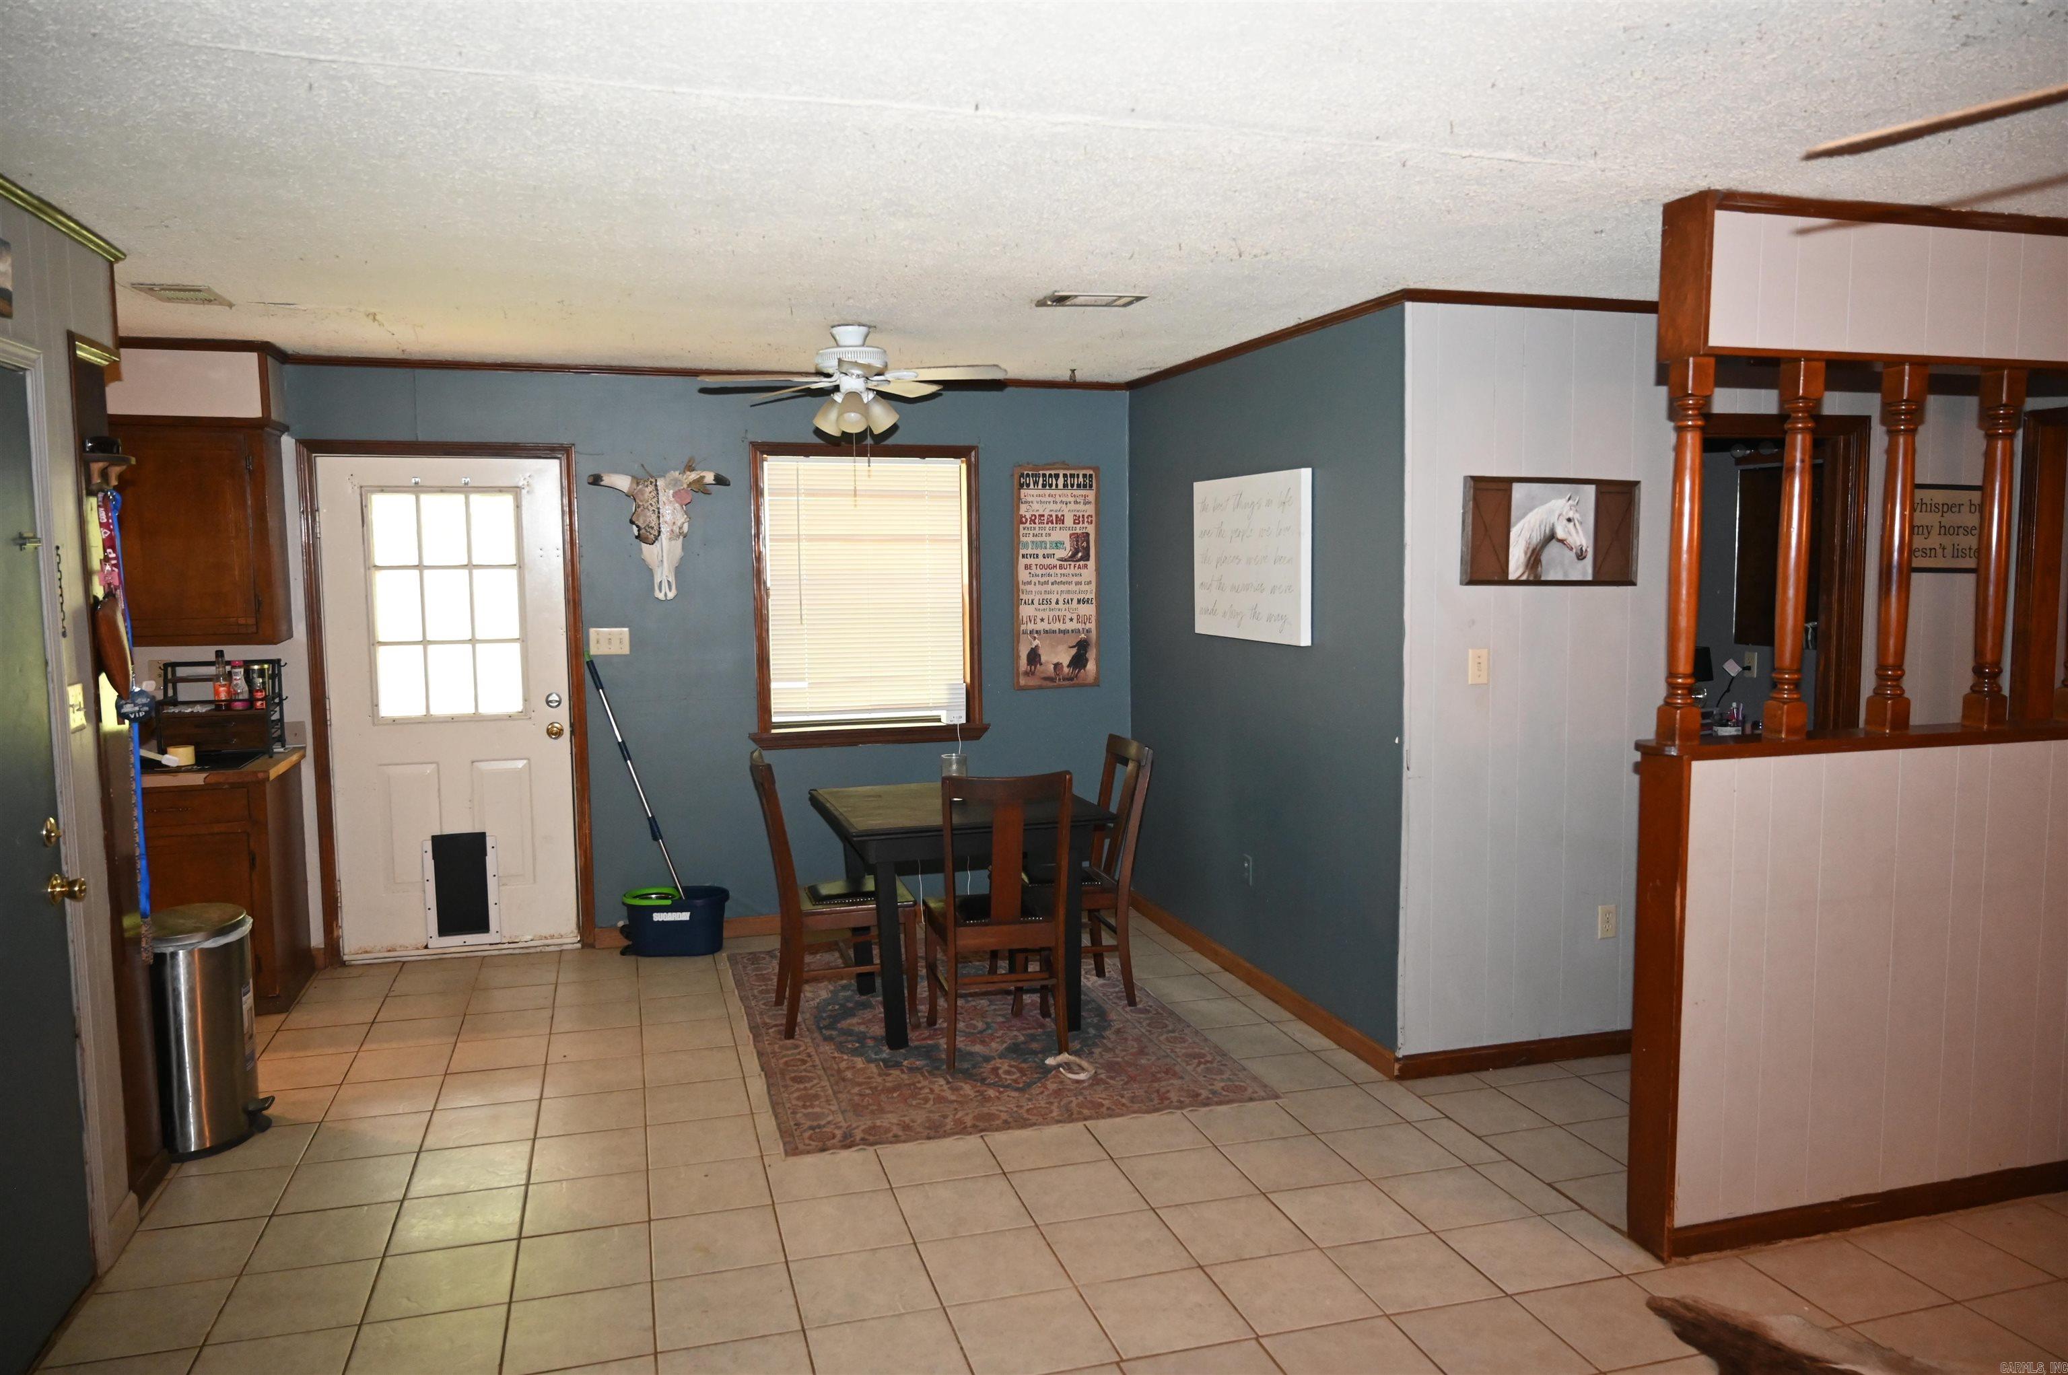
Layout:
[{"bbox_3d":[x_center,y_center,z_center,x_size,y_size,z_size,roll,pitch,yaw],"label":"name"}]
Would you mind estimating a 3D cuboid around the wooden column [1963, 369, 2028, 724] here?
[{"bbox_3d":[2.351,-0.331,3.373,0.065,0.873,0.065,-2,5,-16],"label":"wooden column"}]

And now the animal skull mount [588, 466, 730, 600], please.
[{"bbox_3d":[-1.562,-0.648,5.780,0.580,0.560,0.180,-2,5,-16],"label":"animal skull mount"}]

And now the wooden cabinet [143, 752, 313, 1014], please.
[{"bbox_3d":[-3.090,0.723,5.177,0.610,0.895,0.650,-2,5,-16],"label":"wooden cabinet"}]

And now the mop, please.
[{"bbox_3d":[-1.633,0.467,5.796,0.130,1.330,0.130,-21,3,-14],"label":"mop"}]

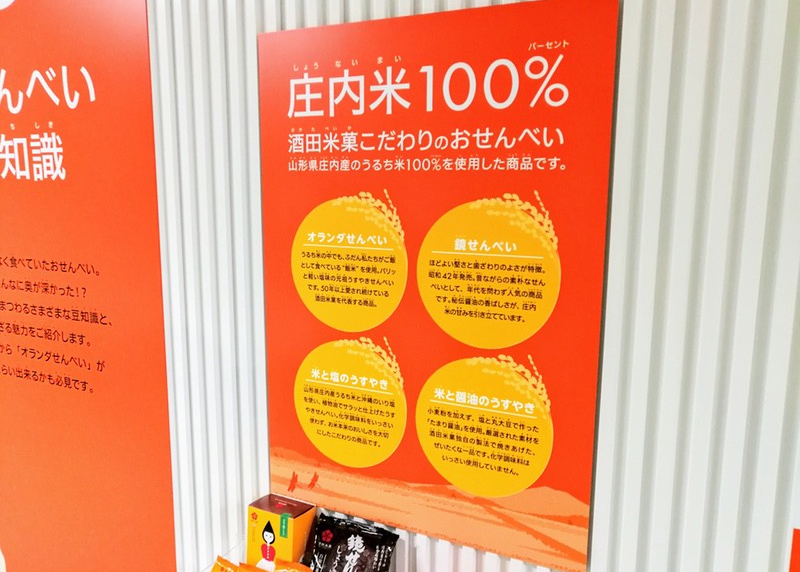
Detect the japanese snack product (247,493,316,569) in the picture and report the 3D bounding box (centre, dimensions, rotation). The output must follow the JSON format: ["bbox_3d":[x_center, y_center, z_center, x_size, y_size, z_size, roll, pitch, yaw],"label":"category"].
[{"bbox_3d":[-0.267,0.574,1.408,0.126,0.160,0.080,4,5,27],"label":"japanese snack product"}]

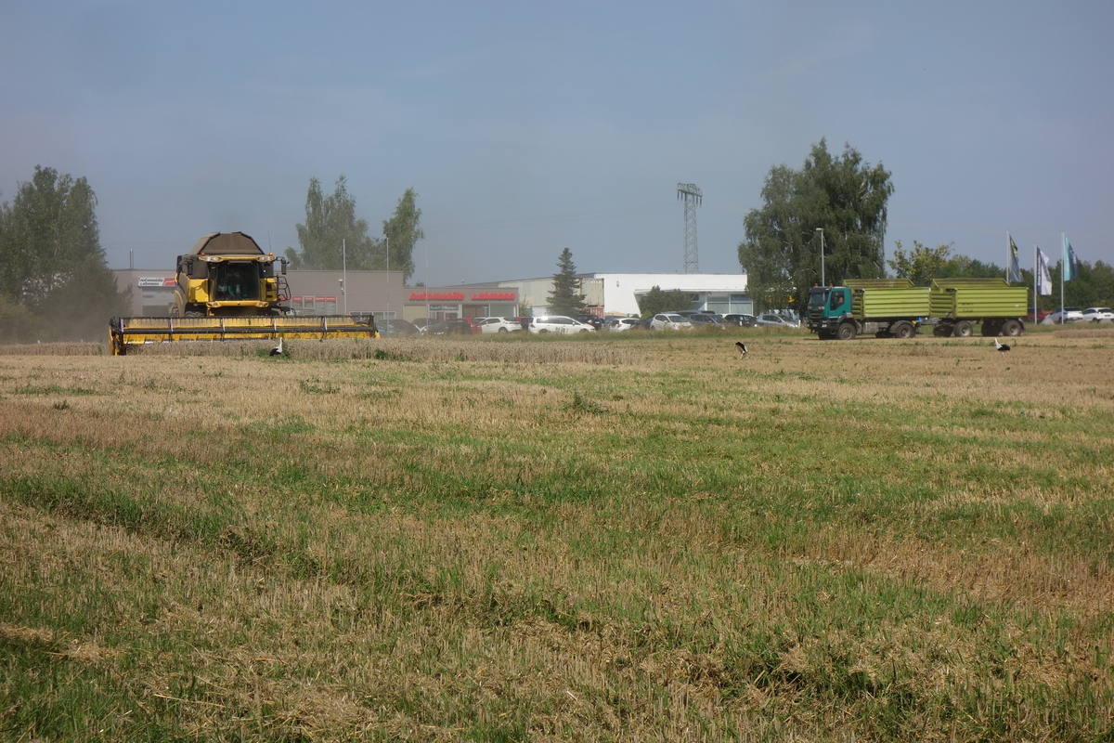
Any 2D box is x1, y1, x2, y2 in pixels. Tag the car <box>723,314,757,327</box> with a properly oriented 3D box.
[{"bbox_3d":[13.204,-3.376,187.000,1.780,1.520,4.100,-2,2,-40],"label":"car"}]

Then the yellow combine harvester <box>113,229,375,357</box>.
[{"bbox_3d":[-12.200,-2.950,95.400,9.600,4.700,10.300,-1,1,-13],"label":"yellow combine harvester"}]

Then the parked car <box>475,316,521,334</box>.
[{"bbox_3d":[-4.770,-3.548,203.000,4.250,1.460,1.770,1,2,39],"label":"parked car"}]

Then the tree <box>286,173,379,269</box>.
[{"bbox_3d":[-24.982,-13.188,285.000,10.500,17.200,9.800,0,1,0],"label":"tree"}]

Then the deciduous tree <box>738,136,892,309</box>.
[{"bbox_3d":[23.146,-11.894,232.000,13.900,17.000,13.000,-1,1,0],"label":"deciduous tree"}]

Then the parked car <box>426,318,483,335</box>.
[{"bbox_3d":[-7.062,-2.901,177.000,4.200,1.470,1.760,-2,2,-38],"label":"parked car"}]

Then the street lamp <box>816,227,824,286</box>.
[{"bbox_3d":[21.030,-7.357,204.000,0.700,8.100,0.280,-1,1,-16],"label":"street lamp"}]

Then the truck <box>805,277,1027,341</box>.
[{"bbox_3d":[22.529,-3.925,160.000,14.600,3.700,2.550,-1,1,-26],"label":"truck"}]

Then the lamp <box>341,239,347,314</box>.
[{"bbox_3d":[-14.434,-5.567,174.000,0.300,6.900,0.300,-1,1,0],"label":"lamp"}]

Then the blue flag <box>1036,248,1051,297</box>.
[{"bbox_3d":[40.572,-8.316,214.000,1.280,4.000,0.300,0,1,6],"label":"blue flag"}]

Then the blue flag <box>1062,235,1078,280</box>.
[{"bbox_3d":[42.938,-9.470,215.000,1.250,3.950,0.400,0,1,11],"label":"blue flag"}]

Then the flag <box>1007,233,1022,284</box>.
[{"bbox_3d":[38.275,-9.575,215.000,1.250,4.050,0.400,0,1,11],"label":"flag"}]

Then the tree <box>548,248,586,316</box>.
[{"bbox_3d":[0.859,-6.823,216.000,3.150,7.200,3.150,0,1,0],"label":"tree"}]

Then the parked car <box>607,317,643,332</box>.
[{"bbox_3d":[6.164,-3.421,203.000,4.150,1.480,1.750,-1,2,-37],"label":"parked car"}]

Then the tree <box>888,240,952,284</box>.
[{"bbox_3d":[31.802,-7.546,225.000,5.700,7.700,5.500,-1,1,0],"label":"tree"}]

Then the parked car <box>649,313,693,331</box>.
[{"bbox_3d":[9.024,-3.708,201.000,1.700,1.520,4.000,-1,1,-32],"label":"parked car"}]

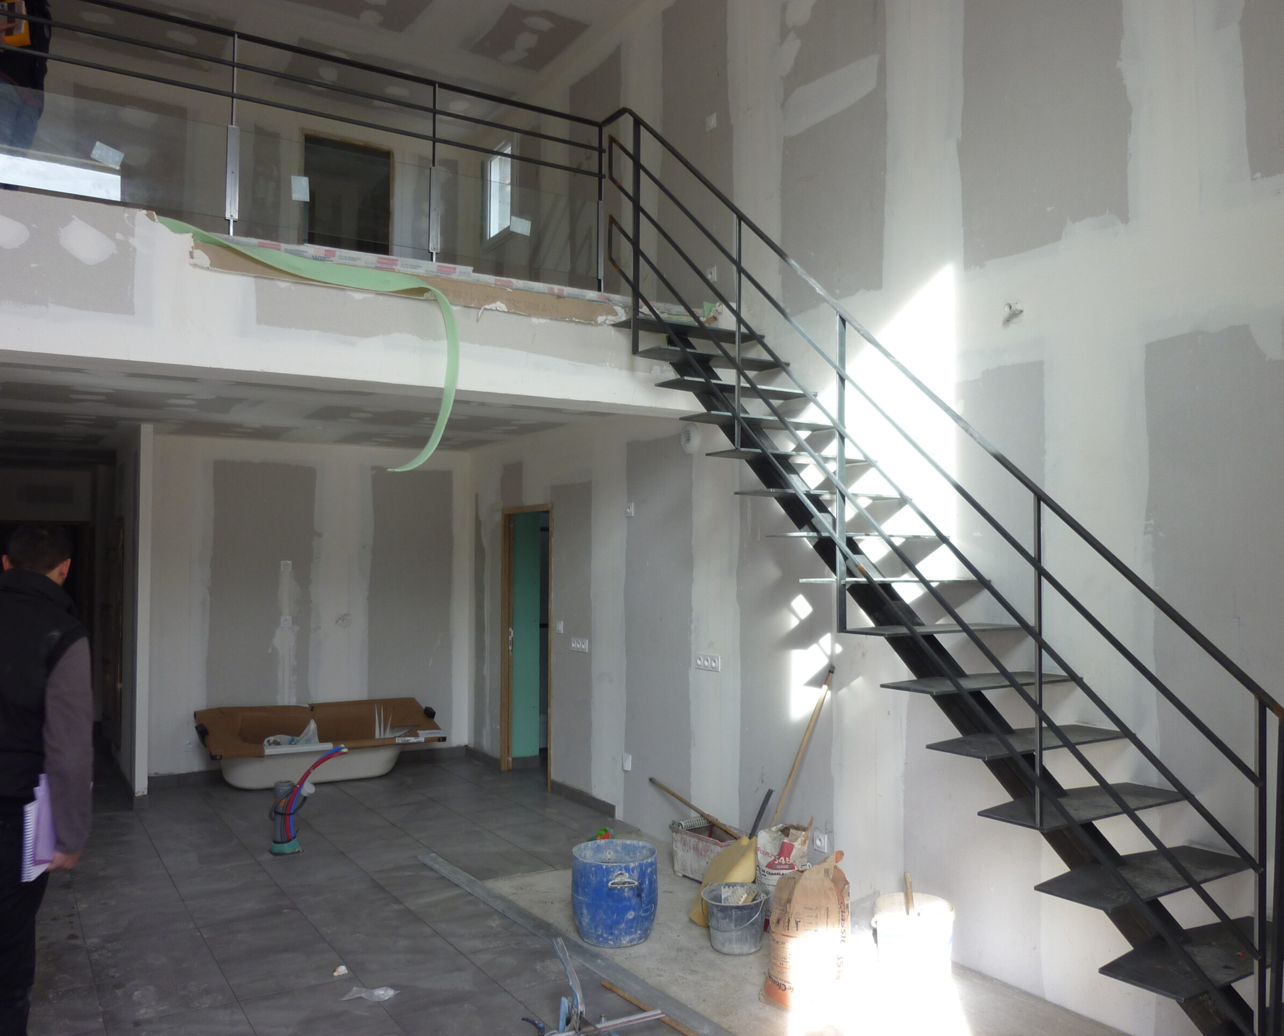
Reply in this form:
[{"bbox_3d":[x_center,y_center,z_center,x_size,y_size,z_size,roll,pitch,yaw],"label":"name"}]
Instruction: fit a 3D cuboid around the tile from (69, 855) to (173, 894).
[{"bbox_3d":[-2.819,1.920,5.385,0.450,0.012,0.450,2,-3,-32],"label":"tile"}]

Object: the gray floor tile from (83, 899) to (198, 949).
[{"bbox_3d":[-2.329,1.877,4.617,0.450,0.012,0.450,2,-3,-33],"label":"gray floor tile"}]

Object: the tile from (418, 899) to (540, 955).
[{"bbox_3d":[-0.705,1.887,4.586,0.450,0.012,0.450,2,-3,-32],"label":"tile"}]

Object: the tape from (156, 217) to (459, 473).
[{"bbox_3d":[-1.440,-0.743,4.407,1.300,1.020,0.200,2,-3,-29],"label":"tape"}]

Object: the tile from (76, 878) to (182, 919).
[{"bbox_3d":[-2.572,1.894,4.995,0.450,0.012,0.450,2,-3,-33],"label":"tile"}]

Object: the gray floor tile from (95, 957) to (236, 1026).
[{"bbox_3d":[-1.850,1.849,3.861,0.450,0.012,0.450,2,-3,-32],"label":"gray floor tile"}]

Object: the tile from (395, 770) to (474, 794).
[{"bbox_3d":[-1.637,2.038,7.738,0.450,0.012,0.450,2,-3,-32],"label":"tile"}]

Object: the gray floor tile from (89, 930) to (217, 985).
[{"bbox_3d":[-2.087,1.860,4.238,0.450,0.012,0.450,2,-3,-33],"label":"gray floor tile"}]

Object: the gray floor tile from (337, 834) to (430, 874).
[{"bbox_3d":[-1.432,1.941,5.730,0.450,0.012,0.450,2,-3,-32],"label":"gray floor tile"}]

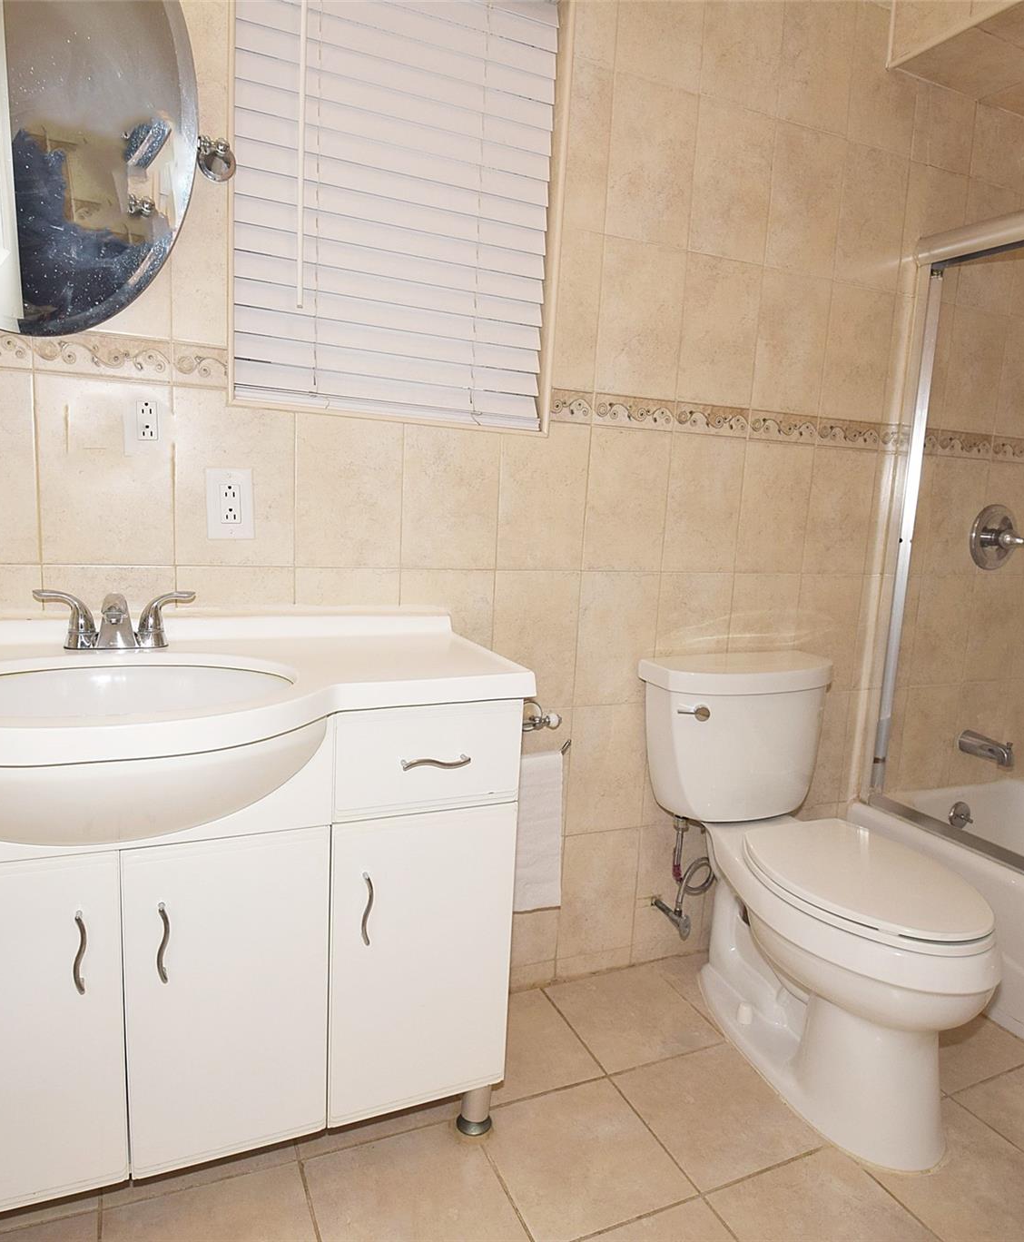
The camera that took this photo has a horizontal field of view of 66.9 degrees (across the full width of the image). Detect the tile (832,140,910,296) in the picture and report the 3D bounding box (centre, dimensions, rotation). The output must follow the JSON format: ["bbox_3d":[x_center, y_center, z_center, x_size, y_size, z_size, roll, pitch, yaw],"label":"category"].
[{"bbox_3d":[0.846,-0.940,1.816,0.200,0.303,0.010,-1,9,-22],"label":"tile"}]

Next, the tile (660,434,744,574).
[{"bbox_3d":[0.442,-0.267,1.789,0.202,0.307,0.010,-1,9,-22],"label":"tile"}]

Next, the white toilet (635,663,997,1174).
[{"bbox_3d":[0.630,0.521,1.609,0.470,0.785,0.700,-1,10,-24],"label":"white toilet"}]

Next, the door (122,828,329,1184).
[{"bbox_3d":[-0.408,0.547,1.131,0.278,0.508,0.020,-1,10,-22],"label":"door"}]

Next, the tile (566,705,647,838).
[{"bbox_3d":[0.223,0.345,1.804,0.202,0.307,0.010,-1,9,-22],"label":"tile"}]

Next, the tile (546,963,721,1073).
[{"bbox_3d":[0.264,0.883,1.732,0.300,0.010,0.300,-1,9,-22],"label":"tile"}]

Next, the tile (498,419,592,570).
[{"bbox_3d":[0.064,-0.259,1.621,0.200,0.303,0.010,-1,9,-22],"label":"tile"}]

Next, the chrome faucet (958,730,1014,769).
[{"bbox_3d":[1.337,0.362,2.191,0.058,0.072,0.135,-1,10,-22],"label":"chrome faucet"}]

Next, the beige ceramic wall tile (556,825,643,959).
[{"bbox_3d":[0.204,0.651,1.845,0.202,0.307,0.010,-1,10,-22],"label":"beige ceramic wall tile"}]

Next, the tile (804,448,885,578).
[{"bbox_3d":[0.820,-0.273,1.942,0.202,0.307,0.010,-1,9,-22],"label":"tile"}]

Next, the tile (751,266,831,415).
[{"bbox_3d":[0.649,-0.641,1.798,0.202,0.307,0.010,-1,10,-22],"label":"tile"}]

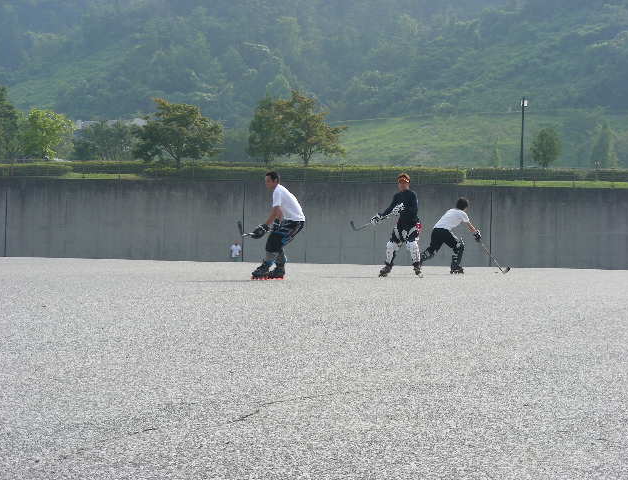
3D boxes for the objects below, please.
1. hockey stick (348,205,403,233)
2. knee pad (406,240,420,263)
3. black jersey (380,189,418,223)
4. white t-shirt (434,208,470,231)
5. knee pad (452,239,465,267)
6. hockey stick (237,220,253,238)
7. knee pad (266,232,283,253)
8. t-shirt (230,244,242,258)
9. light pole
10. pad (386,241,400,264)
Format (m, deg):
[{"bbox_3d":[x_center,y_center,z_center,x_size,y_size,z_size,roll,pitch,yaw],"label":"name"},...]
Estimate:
[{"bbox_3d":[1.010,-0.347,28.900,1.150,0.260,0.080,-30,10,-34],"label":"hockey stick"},{"bbox_3d":[1.601,0.184,29.300,0.170,0.390,0.150,-8,6,-3],"label":"knee pad"},{"bbox_3d":[1.369,-0.544,29.300,0.600,0.580,0.360,1,1,7],"label":"black jersey"},{"bbox_3d":[2.376,-0.352,31.400,0.280,0.540,0.470,48,-9,-21],"label":"white t-shirt"},{"bbox_3d":[2.471,0.214,31.300,0.150,0.450,0.150,12,0,-18],"label":"knee pad"},{"bbox_3d":[-0.874,-0.154,26.900,0.080,0.270,1.100,-21,1,34],"label":"hockey stick"},{"bbox_3d":[-0.591,0.037,27.400,0.190,0.290,0.170,1,1,-21],"label":"knee pad"},{"bbox_3d":[-3.684,0.547,87.000,0.540,0.630,0.270,1,1,0],"label":"t-shirt"},{"bbox_3d":[12.850,-6.333,112.000,0.400,4.800,0.360,1,1,0],"label":"light pole"},{"bbox_3d":[1.265,0.200,29.300,0.170,0.400,0.150,14,6,20],"label":"pad"}]

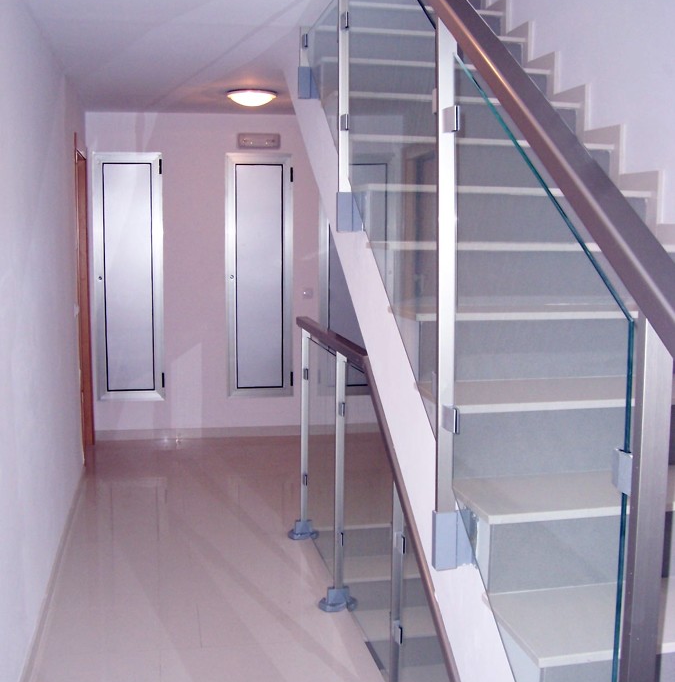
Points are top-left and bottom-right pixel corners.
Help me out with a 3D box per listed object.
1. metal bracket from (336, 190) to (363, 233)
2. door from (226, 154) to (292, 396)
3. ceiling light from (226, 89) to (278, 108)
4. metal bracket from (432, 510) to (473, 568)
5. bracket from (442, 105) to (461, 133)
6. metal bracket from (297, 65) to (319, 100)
[{"bbox_3d":[0.037,-0.432,2.974,0.086,0.127,0.040,-1,6,-12],"label":"metal bracket"},{"bbox_3d":[-0.568,-0.469,6.535,0.485,1.787,0.050,-1,6,-9],"label":"door"},{"bbox_3d":[-0.533,-1.493,5.495,0.308,0.088,0.308,-1,6,-12],"label":"ceiling light"},{"bbox_3d":[0.258,0.438,1.973,0.086,0.127,0.040,-1,6,-12],"label":"metal bracket"},{"bbox_3d":[0.241,-0.457,1.833,0.024,0.051,0.055,-1,6,-12],"label":"bracket"},{"bbox_3d":[-0.125,-1.078,3.712,0.086,0.127,0.040,-1,6,-12],"label":"metal bracket"}]

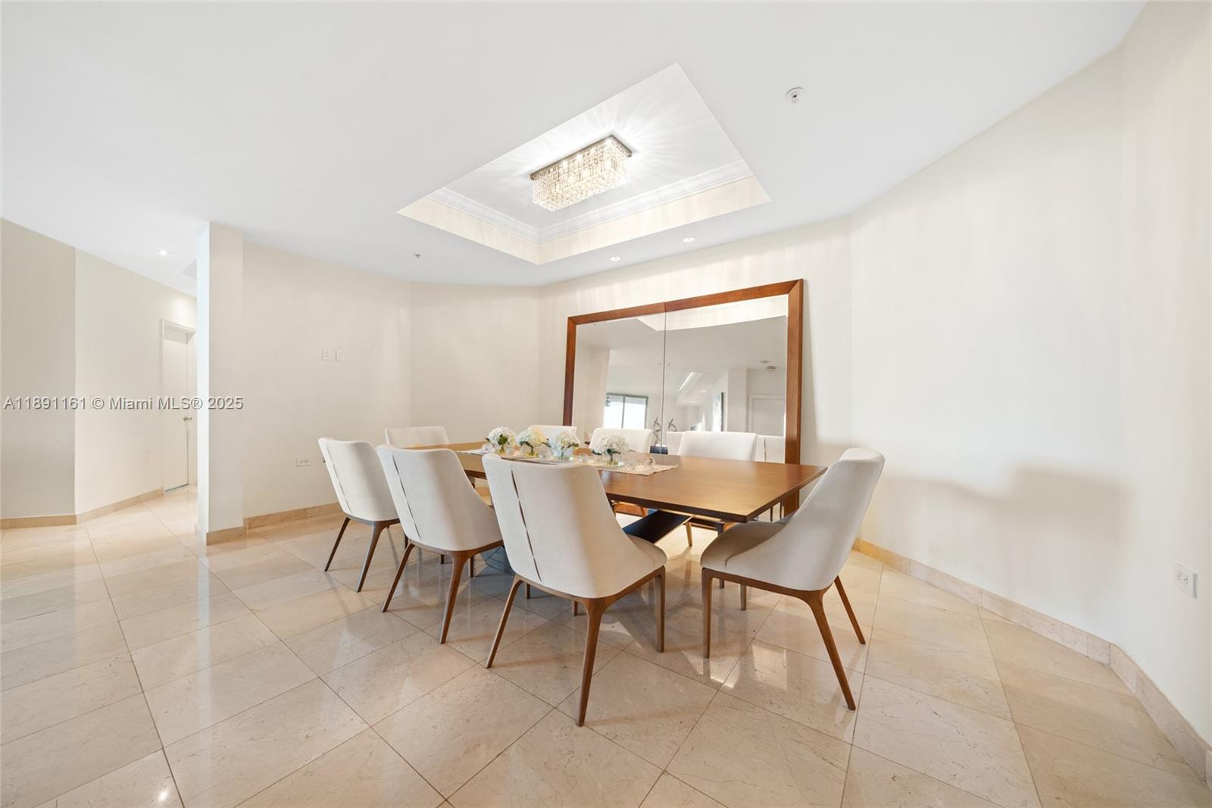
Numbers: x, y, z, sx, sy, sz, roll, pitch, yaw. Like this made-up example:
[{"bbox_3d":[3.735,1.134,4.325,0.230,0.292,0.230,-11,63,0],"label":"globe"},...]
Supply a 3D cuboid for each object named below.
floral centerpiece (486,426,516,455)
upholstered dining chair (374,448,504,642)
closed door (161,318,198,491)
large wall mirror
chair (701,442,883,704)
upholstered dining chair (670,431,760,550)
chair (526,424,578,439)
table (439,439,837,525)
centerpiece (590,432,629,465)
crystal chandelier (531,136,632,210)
[{"bbox_3d":[-0.831,0.286,3.192,0.220,0.212,0.210,0,-1,0],"label":"floral centerpiece"},{"bbox_3d":[-0.829,0.684,2.277,0.570,0.890,0.630,-1,-1,36],"label":"upholstered dining chair"},{"bbox_3d":[-6.370,0.053,6.019,0.080,2.360,0.880,0,-1,-29],"label":"closed door"},{"bbox_3d":[0.573,0.057,4.119,2.560,2.220,0.070,-1,-6,34],"label":"large wall mirror"},{"bbox_3d":[0.833,0.655,1.797,0.653,0.886,0.578,0,-1,36],"label":"chair"},{"bbox_3d":[0.695,0.665,2.825,0.578,0.886,0.653,0,-1,38],"label":"upholstered dining chair"},{"bbox_3d":[-0.665,0.676,3.858,0.578,0.886,0.653,0,-1,37],"label":"chair"},{"bbox_3d":[-0.442,0.760,2.830,3.330,0.756,1.360,-1,-1,39],"label":"table"},{"bbox_3d":[0.043,0.268,2.471,0.205,0.189,0.200,0,-1,37],"label":"centerpiece"},{"bbox_3d":[-0.199,-1.660,3.005,0.772,0.205,0.243,0,-1,37],"label":"crystal chandelier"}]

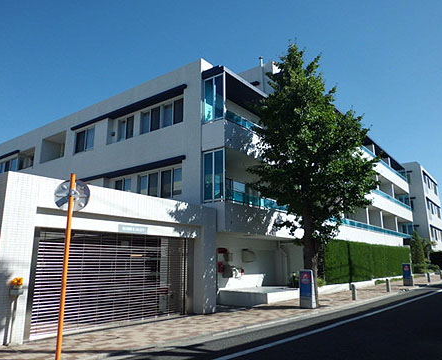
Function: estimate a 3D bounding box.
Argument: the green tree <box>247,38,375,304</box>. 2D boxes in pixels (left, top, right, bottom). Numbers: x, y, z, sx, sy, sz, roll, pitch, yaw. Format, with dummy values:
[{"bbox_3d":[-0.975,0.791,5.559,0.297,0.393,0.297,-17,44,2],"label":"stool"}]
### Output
[{"bbox_3d":[3.520,-0.565,13.851,4.850,10.300,4.700,0,-13,0],"label":"green tree"}]

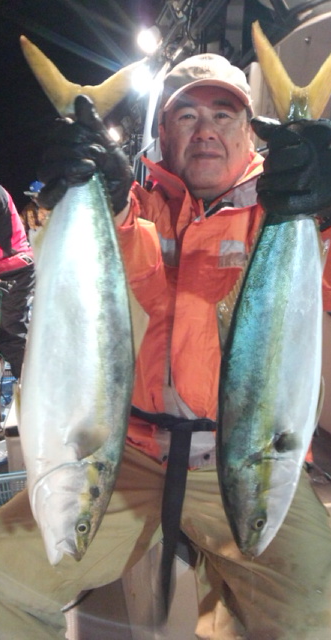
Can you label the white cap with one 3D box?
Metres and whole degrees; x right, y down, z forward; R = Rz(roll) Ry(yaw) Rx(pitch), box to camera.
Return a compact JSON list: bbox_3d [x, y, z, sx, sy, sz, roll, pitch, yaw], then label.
[{"bbox_3d":[0.077,-0.441,0.890,0.175,0.135,0.250,0,7,4],"label":"white cap"}]

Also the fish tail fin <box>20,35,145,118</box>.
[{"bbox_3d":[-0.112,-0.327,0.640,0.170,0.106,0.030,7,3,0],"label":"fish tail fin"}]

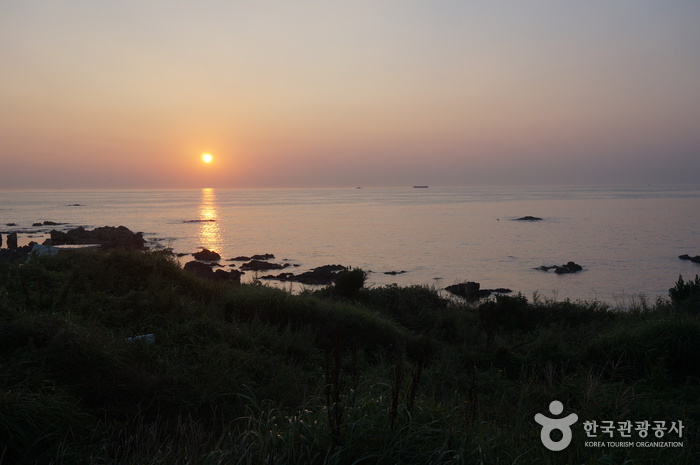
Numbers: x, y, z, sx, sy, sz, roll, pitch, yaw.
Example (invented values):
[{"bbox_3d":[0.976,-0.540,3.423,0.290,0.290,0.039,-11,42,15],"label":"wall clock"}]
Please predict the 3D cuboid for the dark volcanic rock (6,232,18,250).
[{"bbox_3d":[-34.090,0.842,66.625,1.109,1.683,0.887,-2,4,-27],"label":"dark volcanic rock"}]

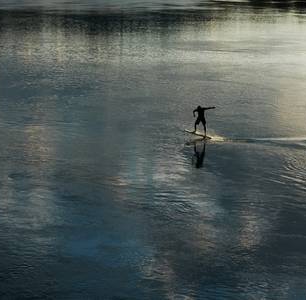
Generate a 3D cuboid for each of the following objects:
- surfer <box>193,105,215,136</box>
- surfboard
[{"bbox_3d":[2.737,-1.515,46.500,1.150,1.620,0.600,7,16,24],"label":"surfer"},{"bbox_3d":[2.429,-0.817,46.700,1.550,0.120,0.500,18,18,10],"label":"surfboard"}]

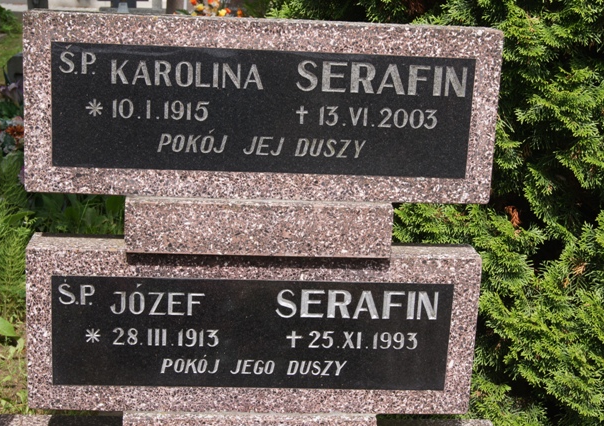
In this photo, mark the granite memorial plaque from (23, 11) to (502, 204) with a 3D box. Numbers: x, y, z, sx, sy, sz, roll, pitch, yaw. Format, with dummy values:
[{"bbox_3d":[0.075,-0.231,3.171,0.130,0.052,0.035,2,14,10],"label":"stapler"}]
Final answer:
[{"bbox_3d":[-0.067,-0.183,1.854,0.800,0.301,0.098,1,14,-5],"label":"granite memorial plaque"}]

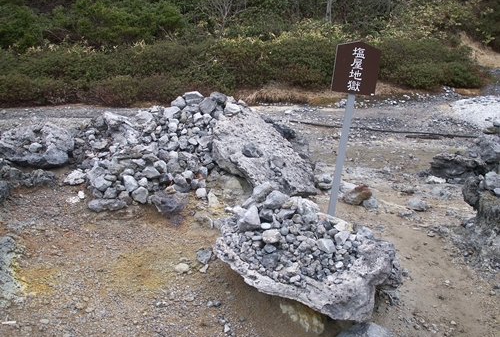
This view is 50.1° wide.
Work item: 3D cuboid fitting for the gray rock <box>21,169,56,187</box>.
[{"bbox_3d":[-2.566,0.119,6.500,0.420,0.185,0.280,0,12,0],"label":"gray rock"}]

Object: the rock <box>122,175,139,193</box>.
[{"bbox_3d":[-1.294,0.174,5.800,0.165,0.175,0.150,0,12,0],"label":"rock"}]

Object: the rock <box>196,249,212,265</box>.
[{"bbox_3d":[-0.326,0.638,3.850,0.110,0.090,0.100,0,12,0],"label":"rock"}]

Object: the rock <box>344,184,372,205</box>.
[{"bbox_3d":[1.072,0.262,5.280,0.280,0.180,0.200,0,12,0],"label":"rock"}]

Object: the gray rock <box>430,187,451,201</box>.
[{"bbox_3d":[2.103,0.287,5.900,0.210,0.130,0.170,0,12,0],"label":"gray rock"}]

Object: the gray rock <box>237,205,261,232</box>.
[{"bbox_3d":[-0.011,0.363,3.880,0.165,0.175,0.150,0,12,0],"label":"gray rock"}]

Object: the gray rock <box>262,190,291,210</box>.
[{"bbox_3d":[0.202,0.237,4.080,0.200,0.135,0.160,0,12,0],"label":"gray rock"}]

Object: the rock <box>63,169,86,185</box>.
[{"bbox_3d":[-2.014,0.104,6.150,0.245,0.150,0.200,0,12,0],"label":"rock"}]

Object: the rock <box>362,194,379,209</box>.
[{"bbox_3d":[1.167,0.322,5.220,0.175,0.135,0.160,0,12,0],"label":"rock"}]

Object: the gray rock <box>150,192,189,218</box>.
[{"bbox_3d":[-0.816,0.360,5.350,0.380,0.220,0.280,0,12,0],"label":"gray rock"}]

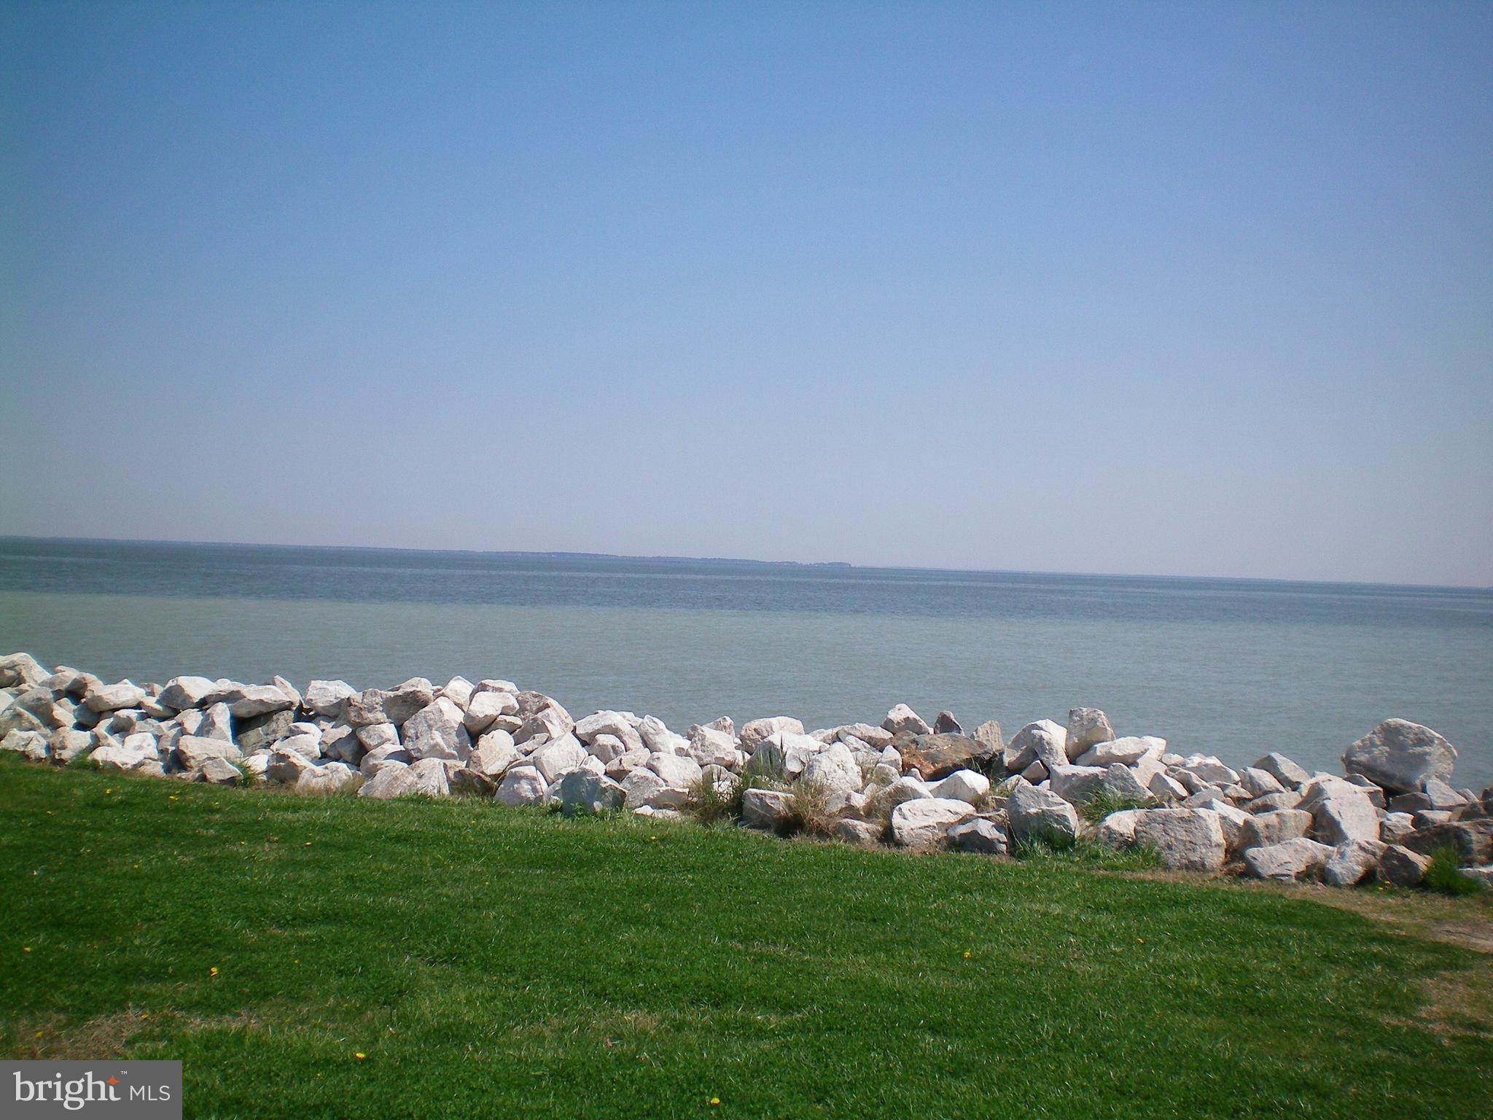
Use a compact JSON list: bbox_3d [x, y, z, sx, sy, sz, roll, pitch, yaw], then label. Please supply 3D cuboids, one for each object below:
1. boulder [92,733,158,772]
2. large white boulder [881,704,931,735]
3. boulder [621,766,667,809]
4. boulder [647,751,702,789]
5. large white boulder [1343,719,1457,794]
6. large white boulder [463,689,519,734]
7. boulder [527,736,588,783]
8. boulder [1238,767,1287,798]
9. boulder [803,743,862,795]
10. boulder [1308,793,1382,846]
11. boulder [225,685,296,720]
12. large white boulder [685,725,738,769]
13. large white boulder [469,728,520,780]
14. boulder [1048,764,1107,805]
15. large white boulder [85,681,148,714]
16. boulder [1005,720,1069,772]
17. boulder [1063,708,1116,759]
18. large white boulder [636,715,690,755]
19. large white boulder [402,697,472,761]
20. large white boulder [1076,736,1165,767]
[{"bbox_3d":[-4.762,1.468,12.577,0.495,0.289,0.380,2,0,-21],"label":"boulder"},{"bbox_3d":[1.170,1.187,11.999,0.356,0.259,0.360,2,0,6],"label":"large white boulder"},{"bbox_3d":[-0.638,1.429,10.300,0.298,0.269,0.300,2,0,-3],"label":"boulder"},{"bbox_3d":[-0.525,1.533,11.900,0.390,0.288,0.332,2,0,0],"label":"boulder"},{"bbox_3d":[4.268,1.287,10.700,0.734,0.487,0.600,2,0,22],"label":"large white boulder"},{"bbox_3d":[-2.010,1.186,12.867,0.426,0.341,0.380,2,0,-9],"label":"large white boulder"},{"bbox_3d":[-1.249,1.318,10.800,0.396,0.320,0.360,2,0,-6],"label":"boulder"},{"bbox_3d":[3.114,1.346,9.900,0.286,0.188,0.320,2,0,18],"label":"boulder"},{"bbox_3d":[0.596,1.460,11.400,0.398,0.370,0.338,2,0,0],"label":"boulder"},{"bbox_3d":[3.691,1.592,10.100,0.423,0.321,0.359,2,0,0],"label":"boulder"},{"bbox_3d":[-4.009,1.168,13.507,0.569,0.283,0.420,2,0,-16],"label":"boulder"},{"bbox_3d":[-0.251,1.364,11.978,0.380,0.309,0.380,2,0,-1],"label":"large white boulder"},{"bbox_3d":[-1.865,1.434,12.105,0.368,0.371,0.360,2,0,-9],"label":"large white boulder"},{"bbox_3d":[2.032,1.381,10.000,0.380,0.275,0.360,2,0,12],"label":"boulder"},{"bbox_3d":[-5.232,1.137,13.600,0.512,0.263,0.435,2,0,0],"label":"large white boulder"},{"bbox_3d":[2.056,1.317,11.600,0.445,0.352,0.378,2,0,0],"label":"boulder"},{"bbox_3d":[2.302,1.170,11.000,0.334,0.357,0.330,2,0,12],"label":"boulder"},{"bbox_3d":[-0.580,1.225,11.400,0.370,0.281,0.340,2,0,-3],"label":"large white boulder"},{"bbox_3d":[-2.383,1.301,12.610,0.522,0.484,0.450,2,0,-11],"label":"large white boulder"},{"bbox_3d":[2.418,1.245,10.600,0.567,0.216,0.400,2,0,13],"label":"large white boulder"}]

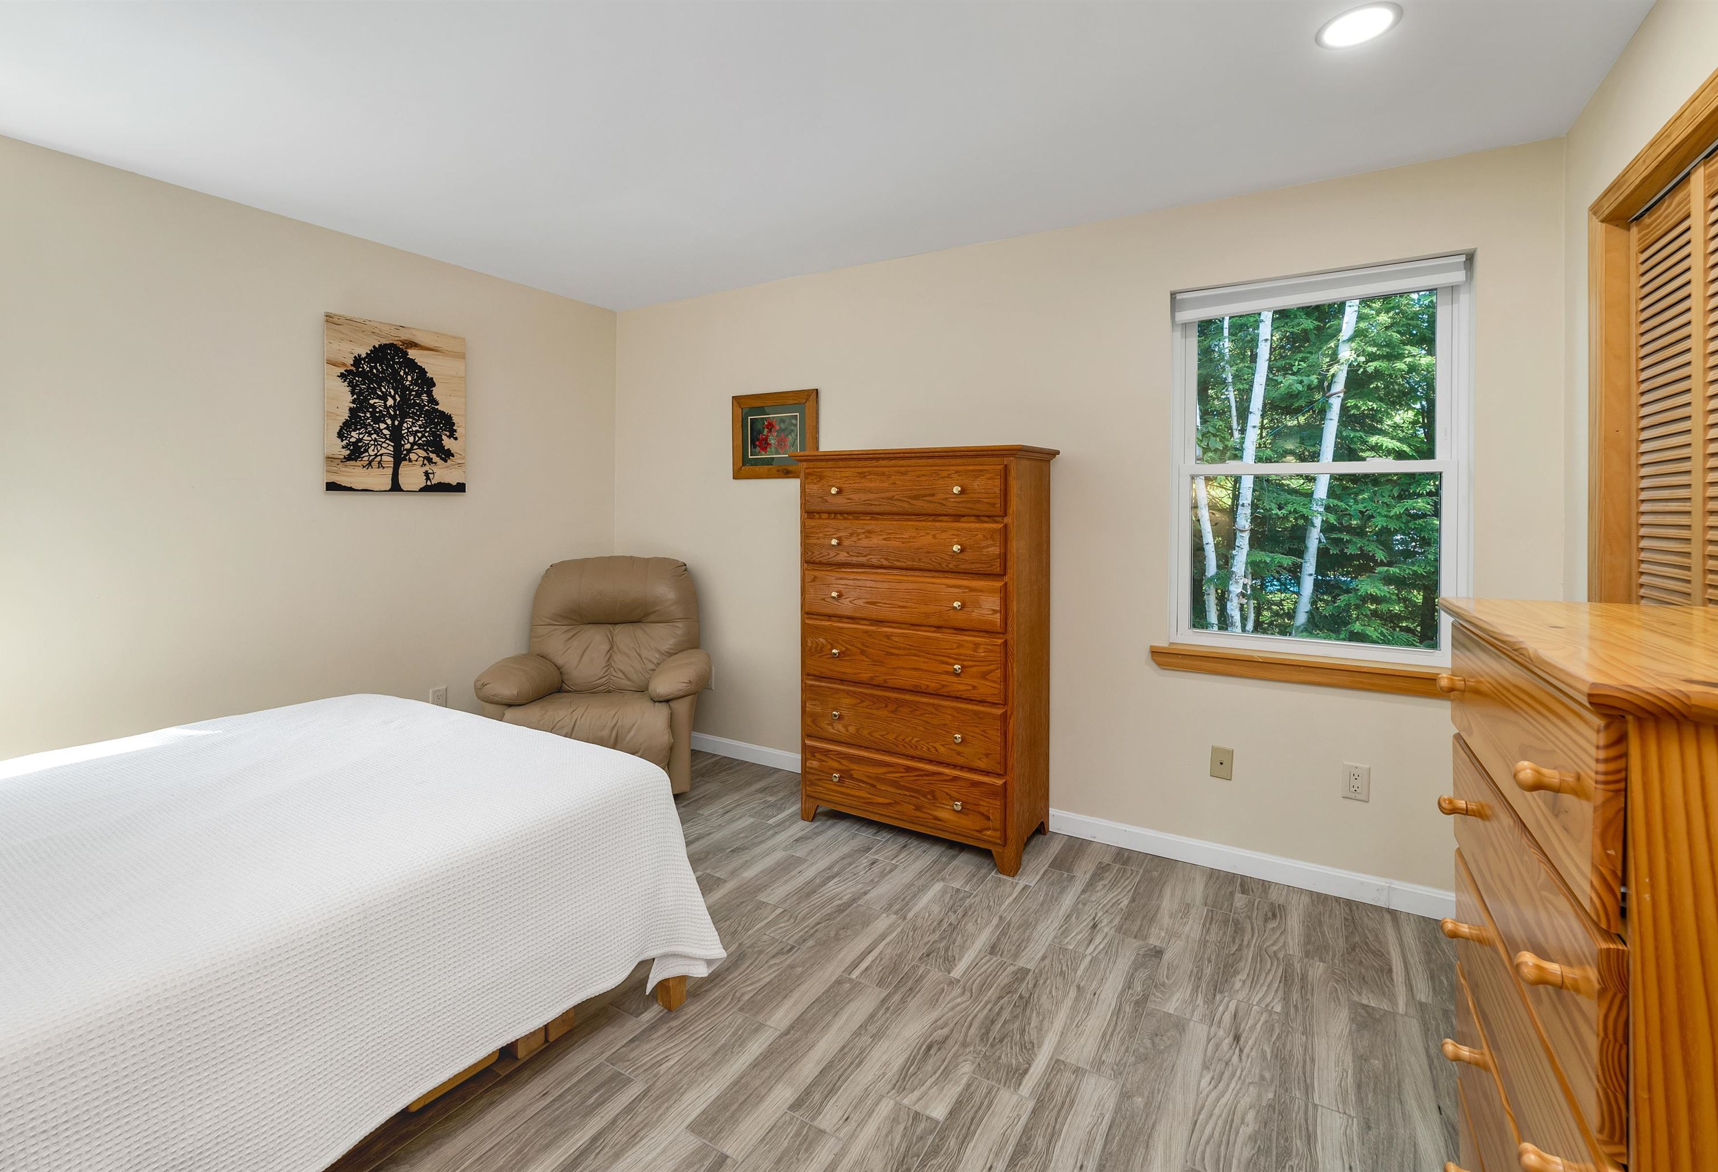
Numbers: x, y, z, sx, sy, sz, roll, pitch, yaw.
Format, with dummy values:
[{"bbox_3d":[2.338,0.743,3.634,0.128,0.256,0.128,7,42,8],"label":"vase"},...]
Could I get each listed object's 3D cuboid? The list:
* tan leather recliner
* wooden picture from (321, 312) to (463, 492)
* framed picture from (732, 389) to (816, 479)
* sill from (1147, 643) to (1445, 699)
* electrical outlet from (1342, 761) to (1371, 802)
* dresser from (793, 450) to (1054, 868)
[{"bbox_3d":[-1.262,0.416,3.453,0.970,1.060,0.880,-1,5,-12],"label":"tan leather recliner"},{"bbox_3d":[-1.967,-0.753,2.928,0.025,0.712,0.555,3,5,30],"label":"wooden picture"},{"bbox_3d":[-0.416,-0.737,3.379,0.520,0.415,0.025,3,5,30],"label":"framed picture"},{"bbox_3d":[1.517,0.292,2.324,0.960,0.092,0.090,3,5,30],"label":"sill"},{"bbox_3d":[1.654,0.654,2.273,0.076,0.121,0.008,3,5,30],"label":"electrical outlet"},{"bbox_3d":[0.250,0.244,2.767,0.963,1.520,0.446,3,5,30],"label":"dresser"}]

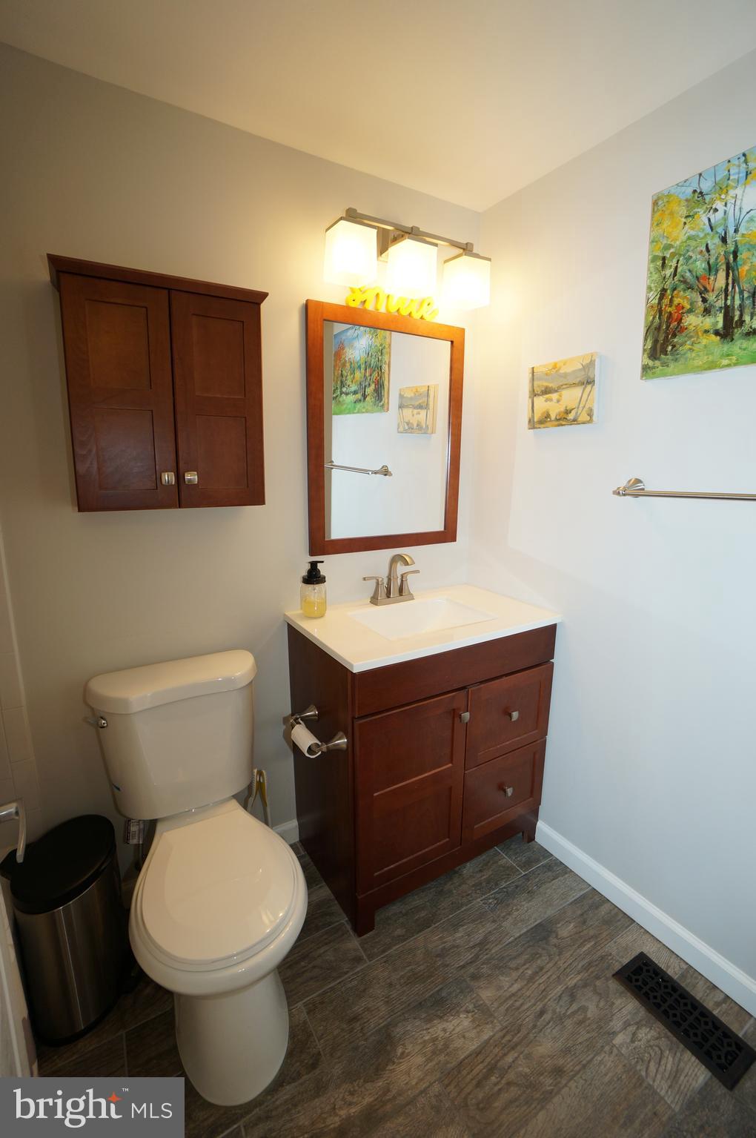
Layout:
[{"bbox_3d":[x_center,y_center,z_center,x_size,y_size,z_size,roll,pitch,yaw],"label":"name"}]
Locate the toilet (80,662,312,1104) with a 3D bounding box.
[{"bbox_3d":[-0.407,0.709,1.143,0.445,0.790,0.715,-7,14,-31],"label":"toilet"}]

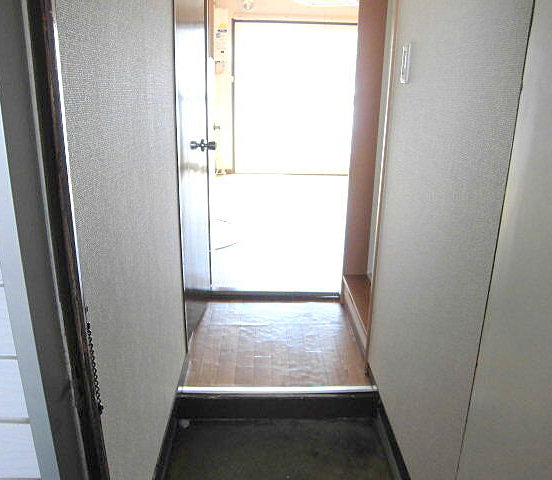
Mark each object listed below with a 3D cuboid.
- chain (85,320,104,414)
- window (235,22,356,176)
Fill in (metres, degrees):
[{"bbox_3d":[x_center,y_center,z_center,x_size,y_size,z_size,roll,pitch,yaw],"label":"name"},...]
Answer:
[{"bbox_3d":[-0.371,0.263,0.986,0.016,0.222,0.018,0,19,-2],"label":"chain"},{"bbox_3d":[0.329,-1.667,5.812,1.680,1.778,0.100,0,19,-1],"label":"window"}]

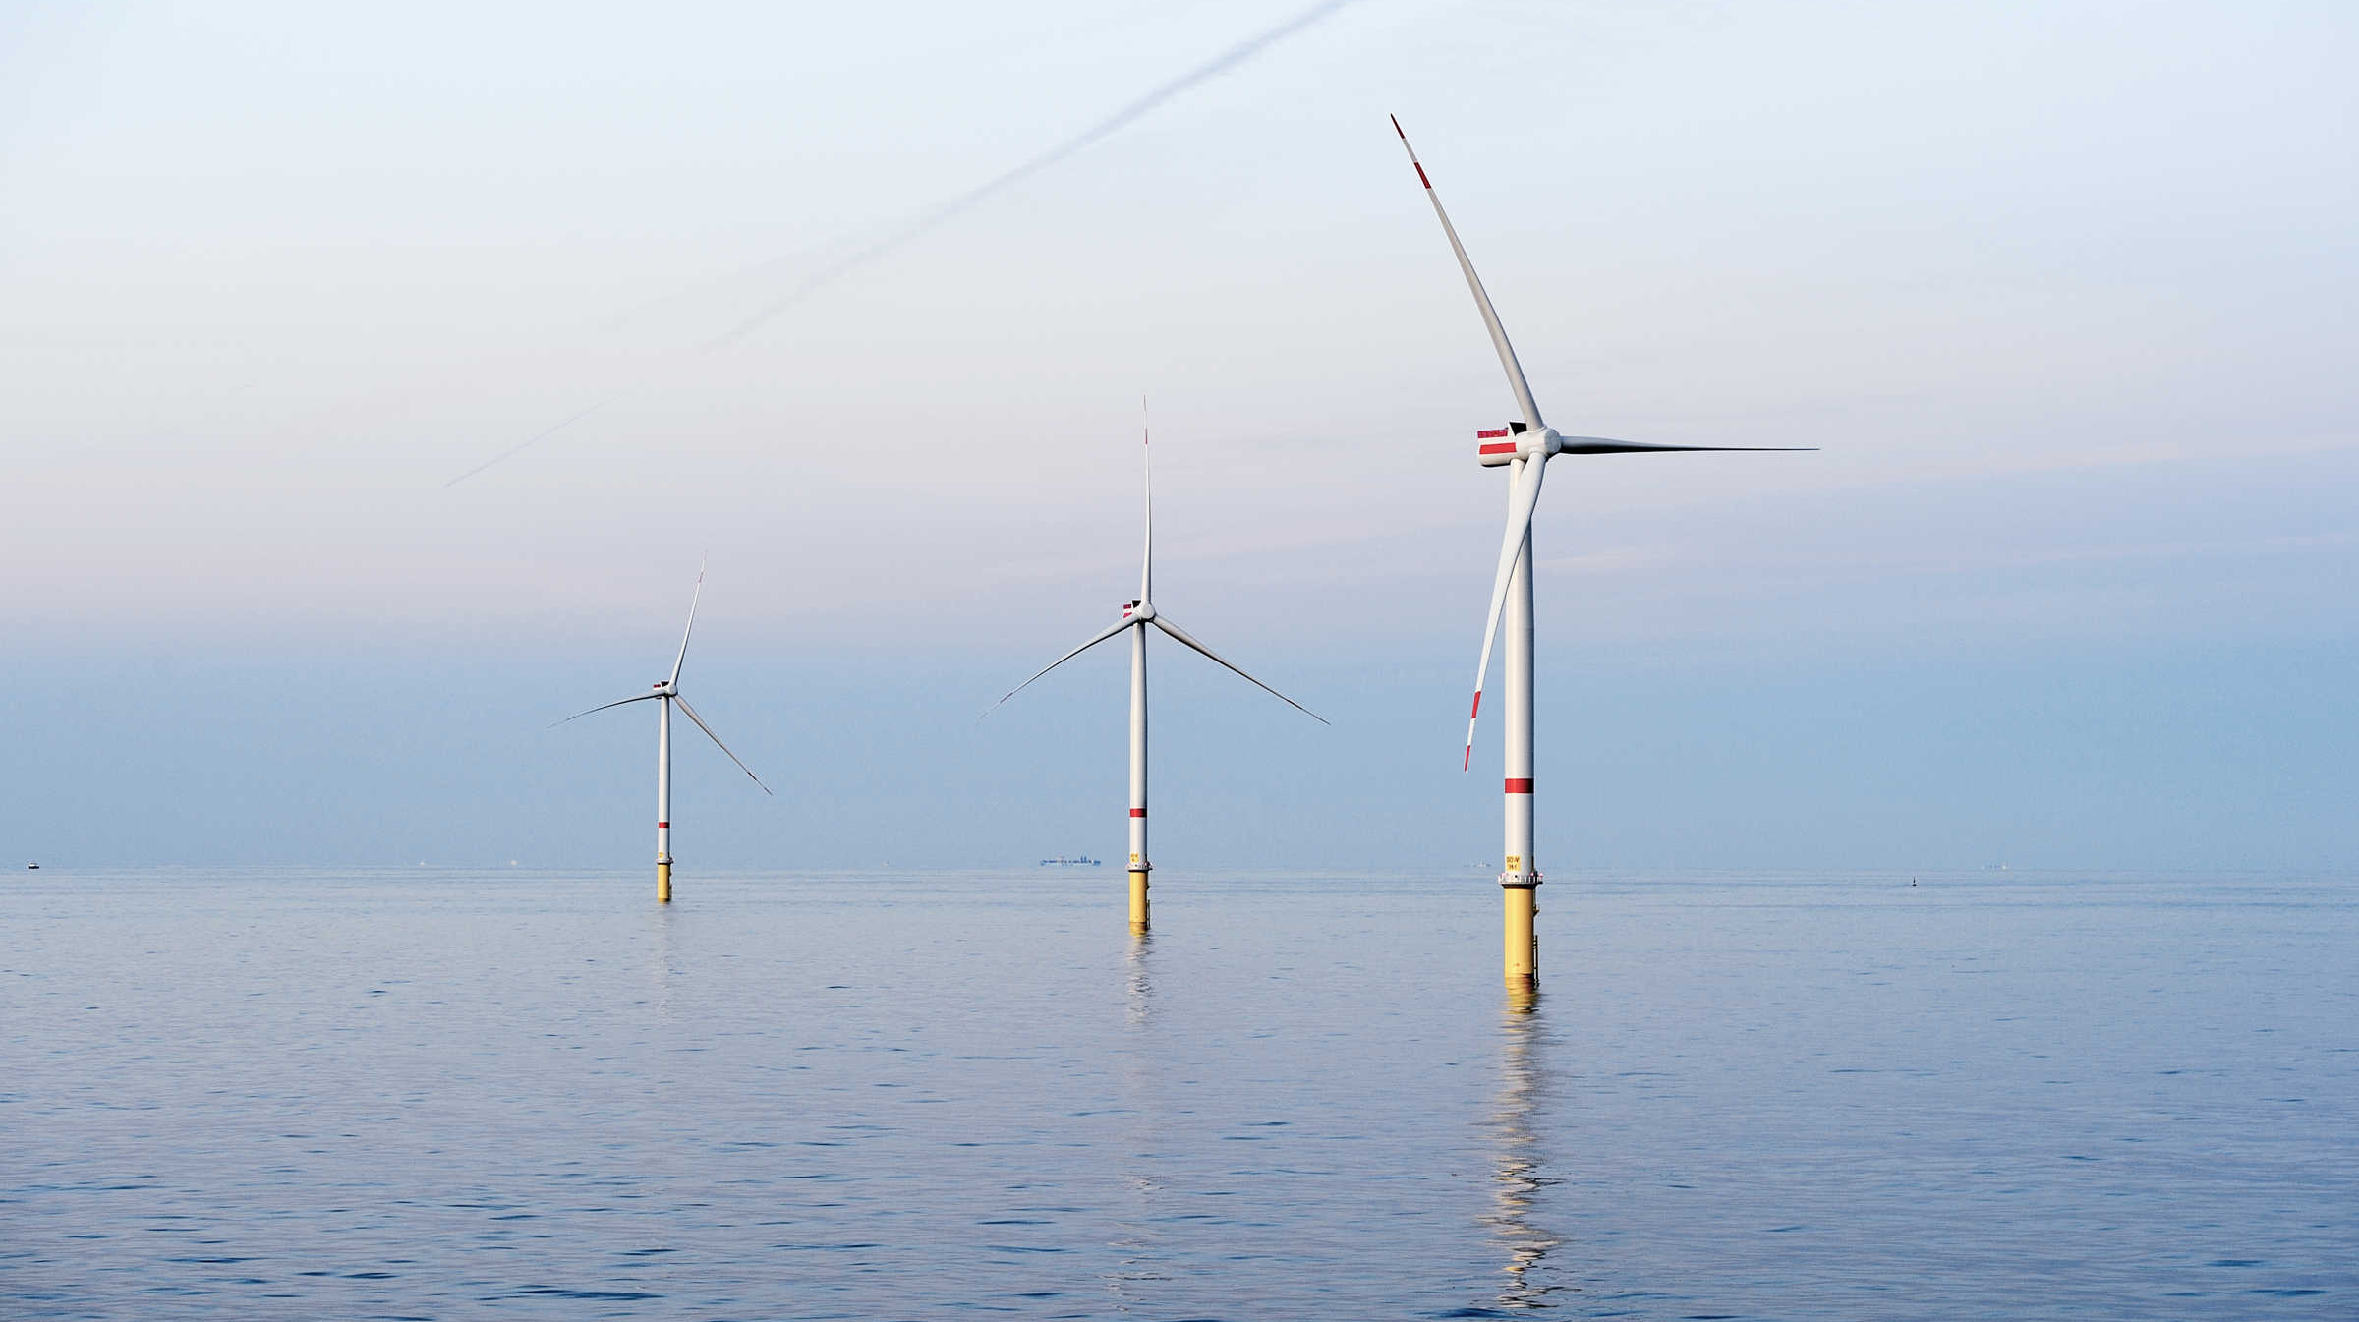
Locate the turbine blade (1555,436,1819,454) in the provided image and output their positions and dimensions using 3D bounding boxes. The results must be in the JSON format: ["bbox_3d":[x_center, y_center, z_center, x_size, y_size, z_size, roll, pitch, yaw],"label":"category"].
[{"bbox_3d":[106.270,-44.900,1177.180,75.000,3.700,5.000,-1,-1,-37],"label":"turbine blade"}]

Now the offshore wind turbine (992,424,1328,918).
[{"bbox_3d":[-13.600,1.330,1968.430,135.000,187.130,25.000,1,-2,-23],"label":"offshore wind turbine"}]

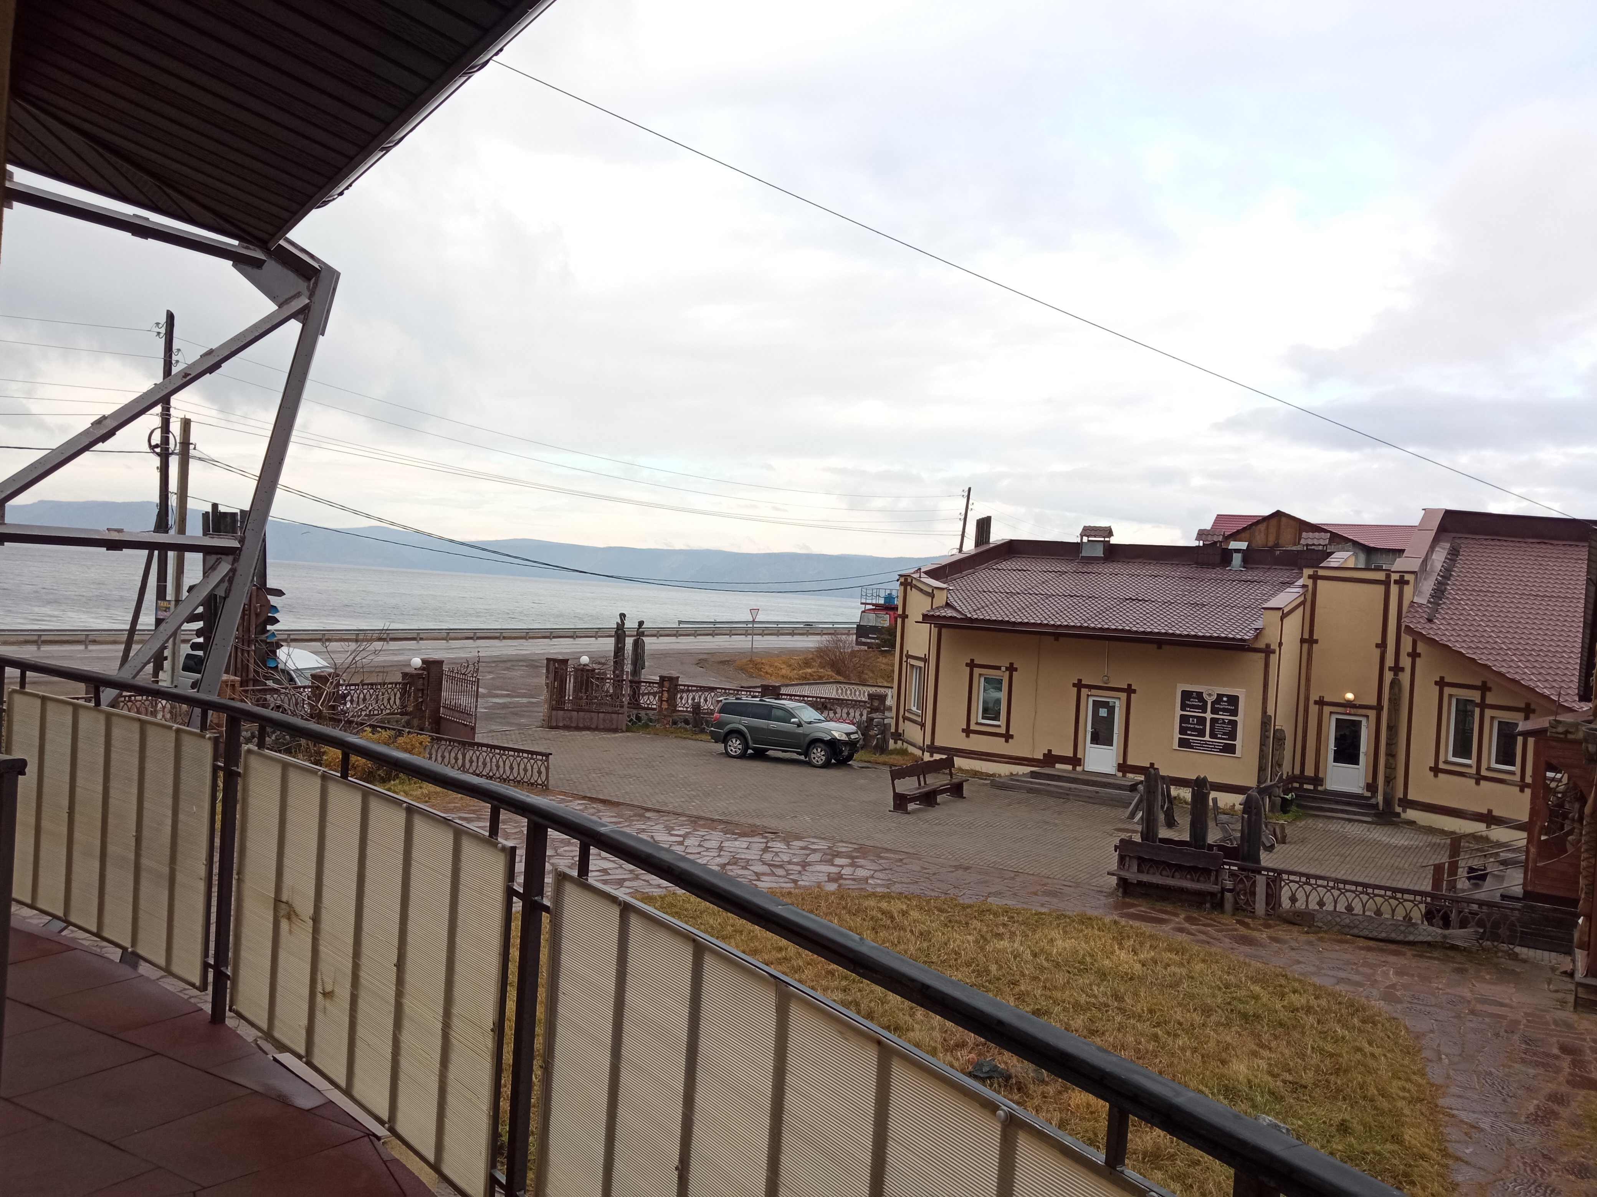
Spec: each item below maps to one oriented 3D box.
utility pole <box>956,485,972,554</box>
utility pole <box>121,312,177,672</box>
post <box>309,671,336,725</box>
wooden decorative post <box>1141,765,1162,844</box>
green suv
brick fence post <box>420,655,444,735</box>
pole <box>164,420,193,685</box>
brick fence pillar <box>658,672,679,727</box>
[{"bbox_3d":[9.261,-0.723,72.993,0.240,11.670,0.240,8,0,0],"label":"utility pole"},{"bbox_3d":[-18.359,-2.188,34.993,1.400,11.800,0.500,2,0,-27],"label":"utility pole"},{"bbox_3d":[-13.716,3.084,35.930,0.510,1.820,0.510,4,0,33],"label":"post"},{"bbox_3d":[6.256,4.136,22.128,0.290,2.320,0.260,3,0,22],"label":"wooden decorative post"},{"bbox_3d":[-0.328,3.912,36.917,4.600,1.760,1.830,4,0,24],"label":"green suv"},{"bbox_3d":[-11.004,2.978,37.328,0.480,2.330,0.480,4,1,39],"label":"brick fence post"},{"bbox_3d":[-17.122,-0.613,34.304,0.280,8.810,0.280,3,0,-27],"label":"pole"},{"bbox_3d":[-4.477,3.458,42.296,0.490,1.800,0.490,4,0,20],"label":"brick fence pillar"}]

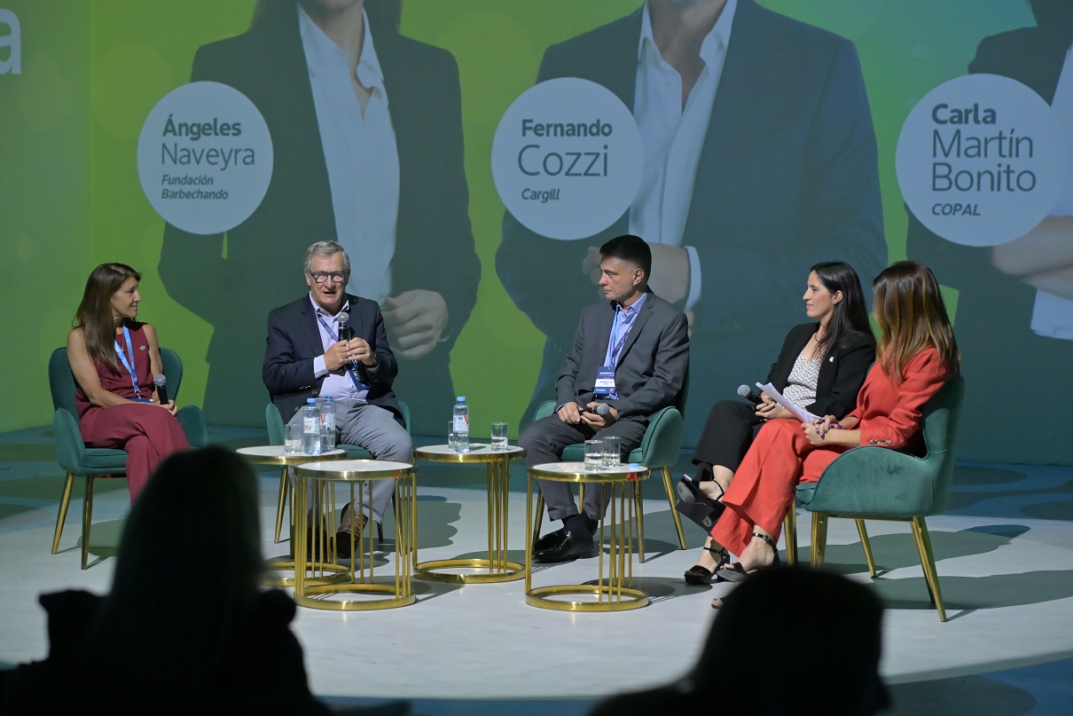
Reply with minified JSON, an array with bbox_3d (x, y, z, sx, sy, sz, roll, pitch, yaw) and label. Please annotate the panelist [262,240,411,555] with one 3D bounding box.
[{"bbox_3d":[-0.826,0.163,10.583,0.610,1.310,0.730,0,3,-12],"label":"panelist"}]

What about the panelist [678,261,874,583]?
[{"bbox_3d":[0.884,0.245,9.871,0.790,1.240,0.530,-2,4,-41],"label":"panelist"}]

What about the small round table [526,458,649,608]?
[{"bbox_3d":[0.189,0.646,9.241,0.445,0.496,0.445,0,3,0],"label":"small round table"}]

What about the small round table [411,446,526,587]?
[{"bbox_3d":[-0.262,0.606,9.965,0.445,0.496,0.445,0,3,0],"label":"small round table"}]

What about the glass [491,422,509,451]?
[{"bbox_3d":[-0.141,0.308,9.904,0.066,0.106,0.066,0,3,0],"label":"glass"}]

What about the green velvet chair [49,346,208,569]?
[{"bbox_3d":[-1.687,0.399,10.381,0.600,0.850,0.610,-1,3,-22],"label":"green velvet chair"}]

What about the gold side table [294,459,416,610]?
[{"bbox_3d":[-0.660,0.642,9.248,0.445,0.496,0.445,0,3,0],"label":"gold side table"}]

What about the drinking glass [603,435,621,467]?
[{"bbox_3d":[0.277,0.344,9.236,0.066,0.109,0.066,0,3,0],"label":"drinking glass"}]

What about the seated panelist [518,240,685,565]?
[{"bbox_3d":[0.269,0.156,10.588,0.600,1.335,0.740,2,4,31],"label":"seated panelist"}]

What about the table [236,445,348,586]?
[{"bbox_3d":[-0.949,0.609,9.842,0.445,0.496,0.445,0,3,0],"label":"table"}]

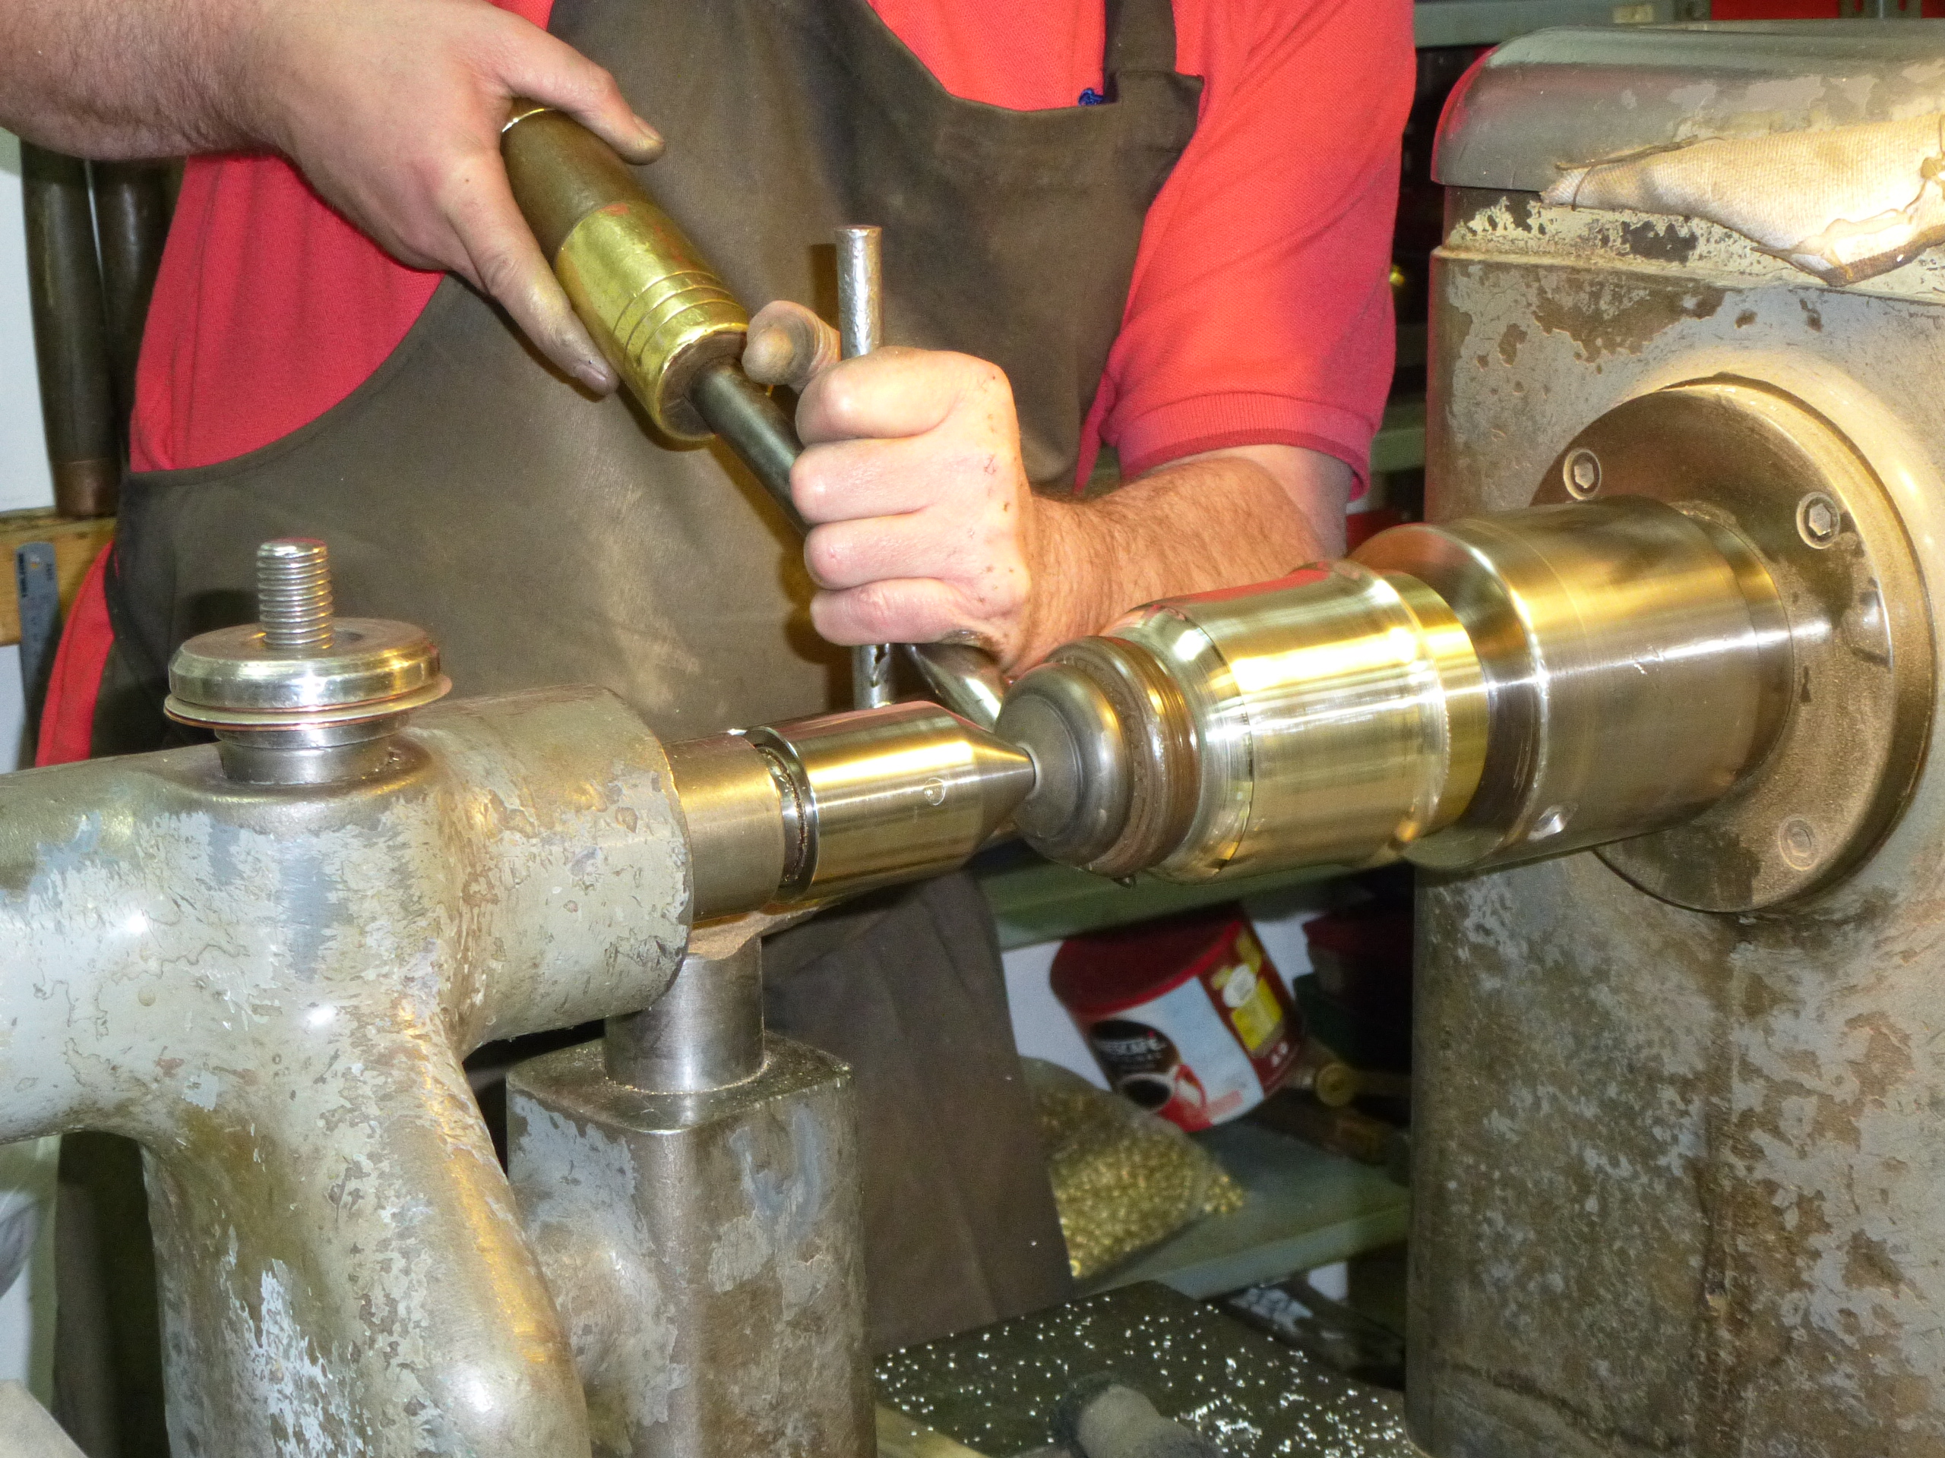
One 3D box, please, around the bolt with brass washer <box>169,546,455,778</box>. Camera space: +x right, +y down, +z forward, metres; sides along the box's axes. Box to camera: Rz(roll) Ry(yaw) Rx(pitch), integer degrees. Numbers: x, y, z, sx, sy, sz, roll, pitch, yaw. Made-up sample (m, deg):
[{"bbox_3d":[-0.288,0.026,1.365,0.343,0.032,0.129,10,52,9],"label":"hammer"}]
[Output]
[{"bbox_3d":[-0.148,-0.016,0.760,0.064,0.051,0.064,-2,13,0],"label":"bolt with brass washer"}]

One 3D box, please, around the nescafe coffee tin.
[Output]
[{"bbox_3d":[0.156,0.208,2.604,0.155,0.128,0.155,-22,27,12],"label":"nescafe coffee tin"}]

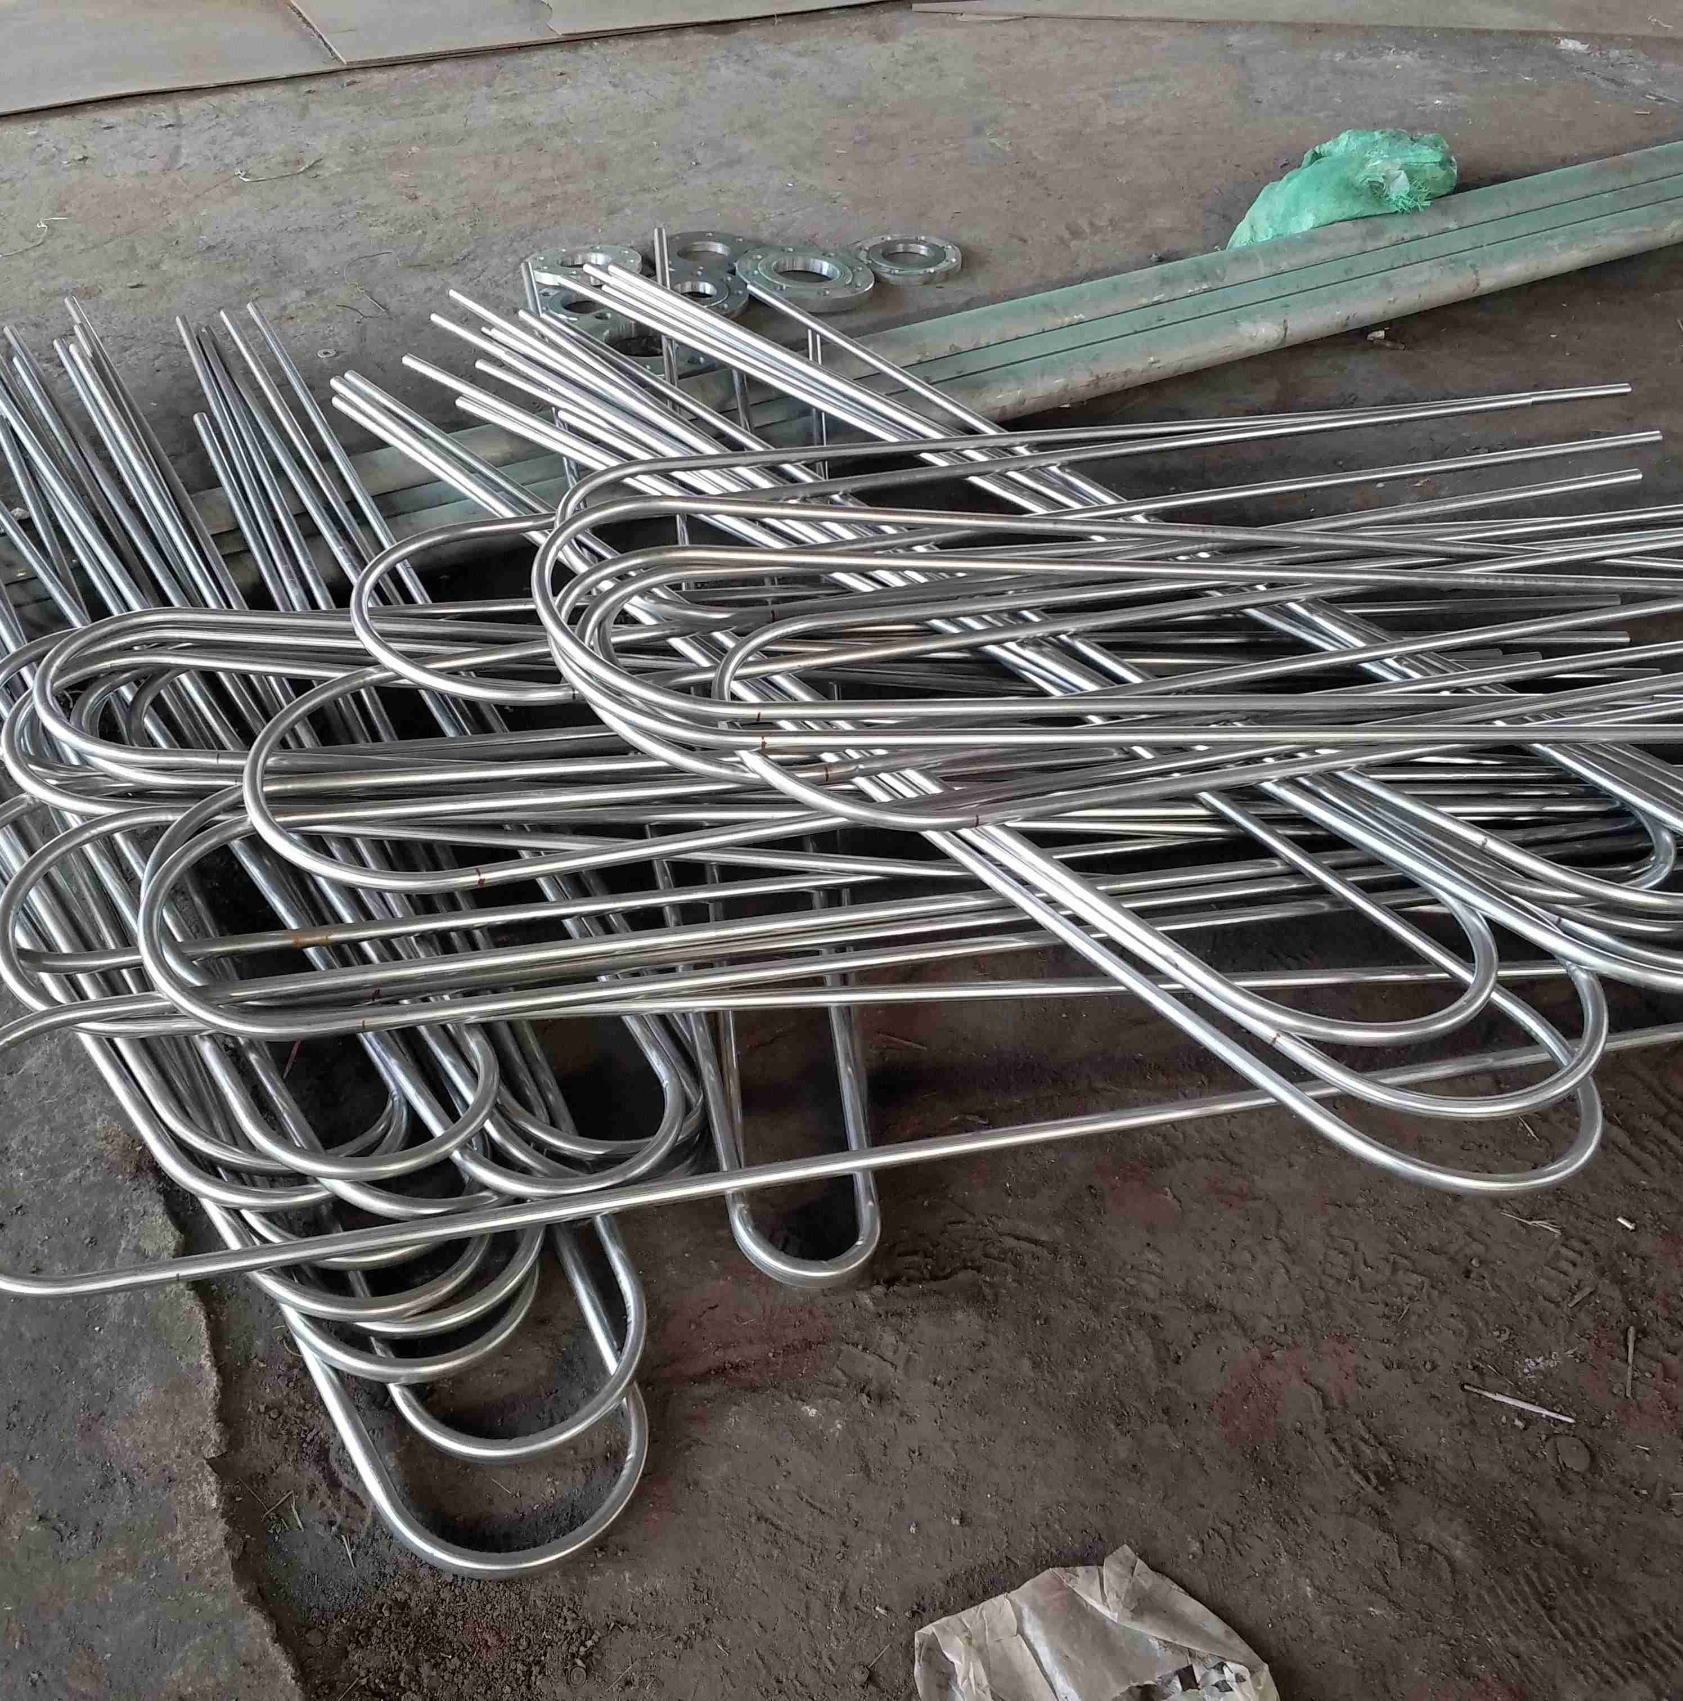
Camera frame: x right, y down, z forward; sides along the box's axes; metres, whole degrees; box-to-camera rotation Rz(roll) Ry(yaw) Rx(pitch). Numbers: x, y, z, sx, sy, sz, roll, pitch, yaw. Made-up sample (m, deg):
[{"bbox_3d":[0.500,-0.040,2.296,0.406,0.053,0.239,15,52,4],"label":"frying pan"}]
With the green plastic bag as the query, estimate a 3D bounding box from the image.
[{"bbox_3d":[1.053,-1.405,3.535,0.500,0.165,0.270,-22,46,-23],"label":"green plastic bag"}]

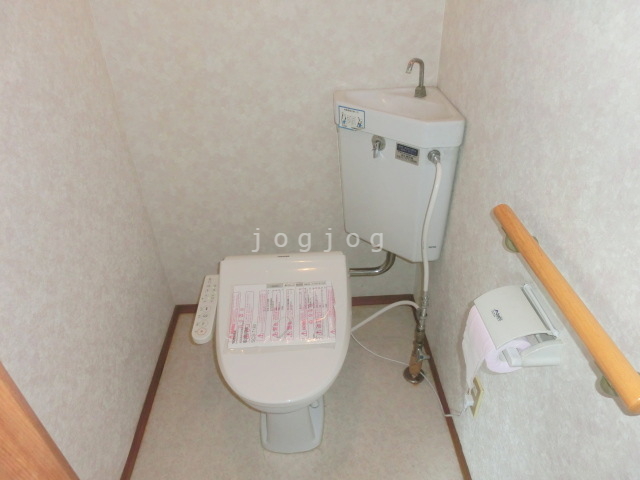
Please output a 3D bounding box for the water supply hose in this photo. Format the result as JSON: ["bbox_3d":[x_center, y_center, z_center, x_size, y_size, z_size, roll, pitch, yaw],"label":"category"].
[{"bbox_3d":[0.325,0.131,1.368,0.075,0.830,0.105,-3,35,-1],"label":"water supply hose"}]

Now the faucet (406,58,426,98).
[{"bbox_3d":[0.278,-0.452,1.259,0.036,0.112,0.098,27,44,35],"label":"faucet"}]

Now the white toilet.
[{"bbox_3d":[-0.098,0.375,1.346,0.375,0.485,0.550,-3,35,-1],"label":"white toilet"}]

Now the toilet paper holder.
[{"bbox_3d":[0.349,0.143,0.801,0.100,0.080,0.163,-3,35,-1],"label":"toilet paper holder"}]

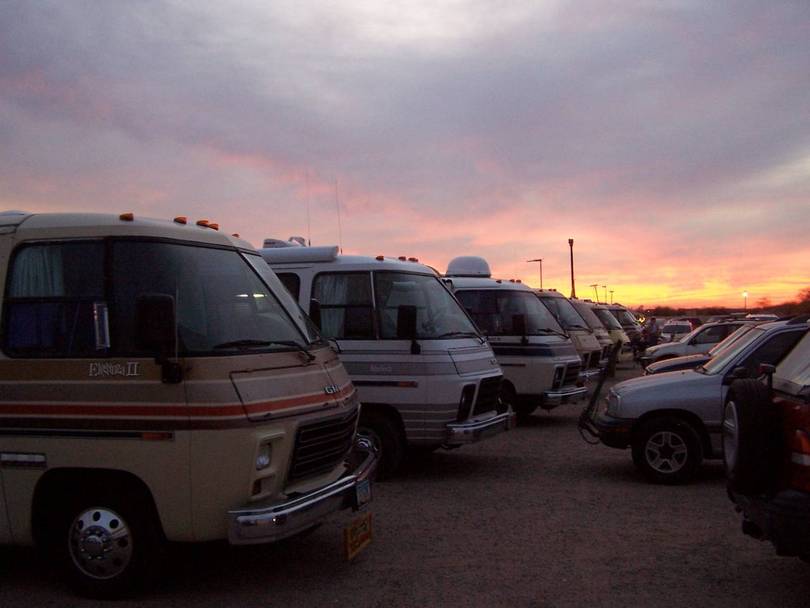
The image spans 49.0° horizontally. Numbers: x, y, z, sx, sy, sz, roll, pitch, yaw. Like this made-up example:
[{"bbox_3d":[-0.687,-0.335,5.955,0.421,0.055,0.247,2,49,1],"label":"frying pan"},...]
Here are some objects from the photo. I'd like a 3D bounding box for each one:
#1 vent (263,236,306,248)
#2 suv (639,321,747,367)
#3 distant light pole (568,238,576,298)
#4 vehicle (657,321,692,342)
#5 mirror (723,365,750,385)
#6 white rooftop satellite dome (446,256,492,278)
[{"bbox_3d":[-1.497,-0.696,11.050,0.480,0.280,0.450,-2,-2,17],"label":"vent"},{"bbox_3d":[8.655,1.272,23.788,4.500,1.680,1.800,-2,-2,15],"label":"suv"},{"bbox_3d":[12.314,-0.862,65.000,0.420,8.000,0.420,-1,-2,0],"label":"distant light pole"},{"bbox_3d":[15.721,1.841,51.500,1.850,1.740,4.600,-2,-2,18],"label":"vehicle"},{"bbox_3d":[3.271,0.684,8.750,0.170,0.170,0.230,-2,-2,15],"label":"mirror"},{"bbox_3d":[1.137,-0.663,15.969,0.810,0.380,0.810,0,-1,0],"label":"white rooftop satellite dome"}]

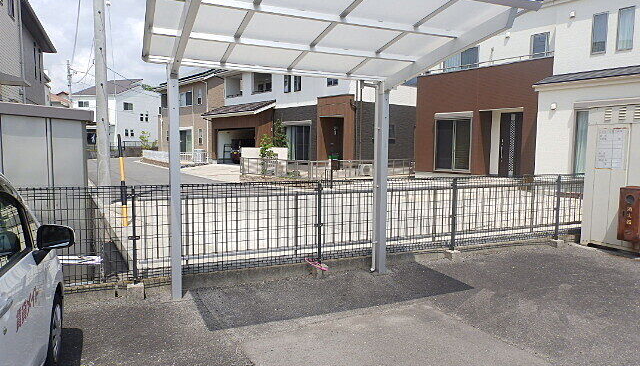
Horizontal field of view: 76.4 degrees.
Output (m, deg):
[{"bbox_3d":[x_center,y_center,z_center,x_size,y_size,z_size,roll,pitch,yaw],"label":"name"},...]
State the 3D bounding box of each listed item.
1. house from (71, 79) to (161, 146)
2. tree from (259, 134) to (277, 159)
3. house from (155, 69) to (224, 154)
[{"bbox_3d":[-22.533,-7.439,45.698,7.200,8.000,7.200,2,5,21],"label":"house"},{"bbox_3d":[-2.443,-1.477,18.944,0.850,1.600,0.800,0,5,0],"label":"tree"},{"bbox_3d":[-8.462,-5.663,33.959,8.900,7.600,7.800,5,6,44],"label":"house"}]

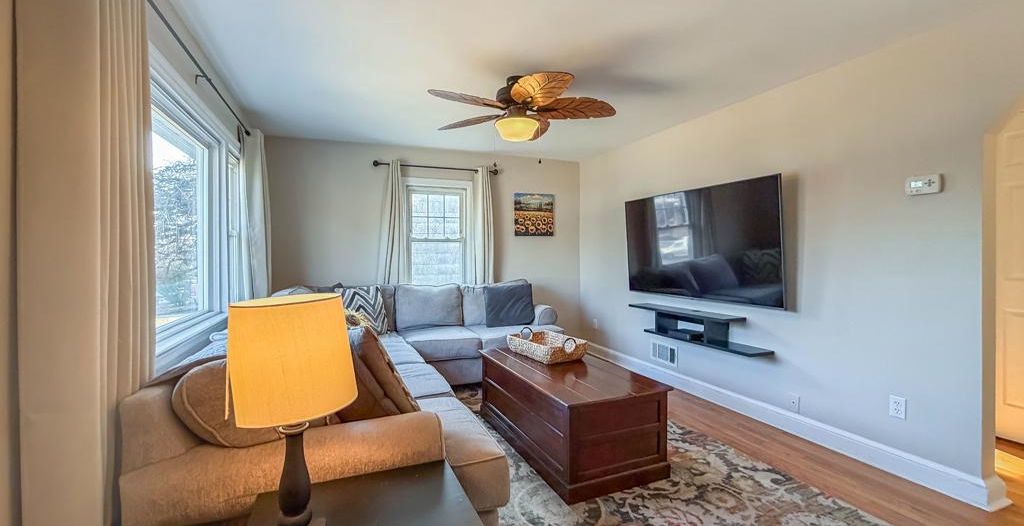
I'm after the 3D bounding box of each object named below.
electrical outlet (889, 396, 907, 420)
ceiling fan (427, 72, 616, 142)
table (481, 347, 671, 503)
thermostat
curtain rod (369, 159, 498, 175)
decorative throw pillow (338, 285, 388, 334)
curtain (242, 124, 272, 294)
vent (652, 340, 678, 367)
[{"bbox_3d":[2.092,0.786,2.249,0.010,0.113,0.071,0,0,-21],"label":"electrical outlet"},{"bbox_3d":[0.002,-1.086,2.953,1.320,0.440,1.320,0,0,-21],"label":"ceiling fan"},{"bbox_3d":[0.334,0.980,2.889,0.690,0.513,1.375,-1,1,-23],"label":"table"},{"bbox_3d":[2.214,-0.416,2.232,0.031,0.093,0.136,-1,1,-23],"label":"thermostat"},{"bbox_3d":[-0.805,-1.048,4.583,1.395,0.060,0.100,-1,1,-23],"label":"curtain rod"},{"bbox_3d":[-1.362,0.428,3.785,0.160,0.460,0.480,-26,-15,33],"label":"decorative throw pillow"},{"bbox_3d":[-2.178,-0.015,3.535,0.190,2.170,0.420,0,0,-21],"label":"curtain"},{"bbox_3d":[1.445,0.864,3.934,0.015,0.190,0.355,0,0,-21],"label":"vent"}]

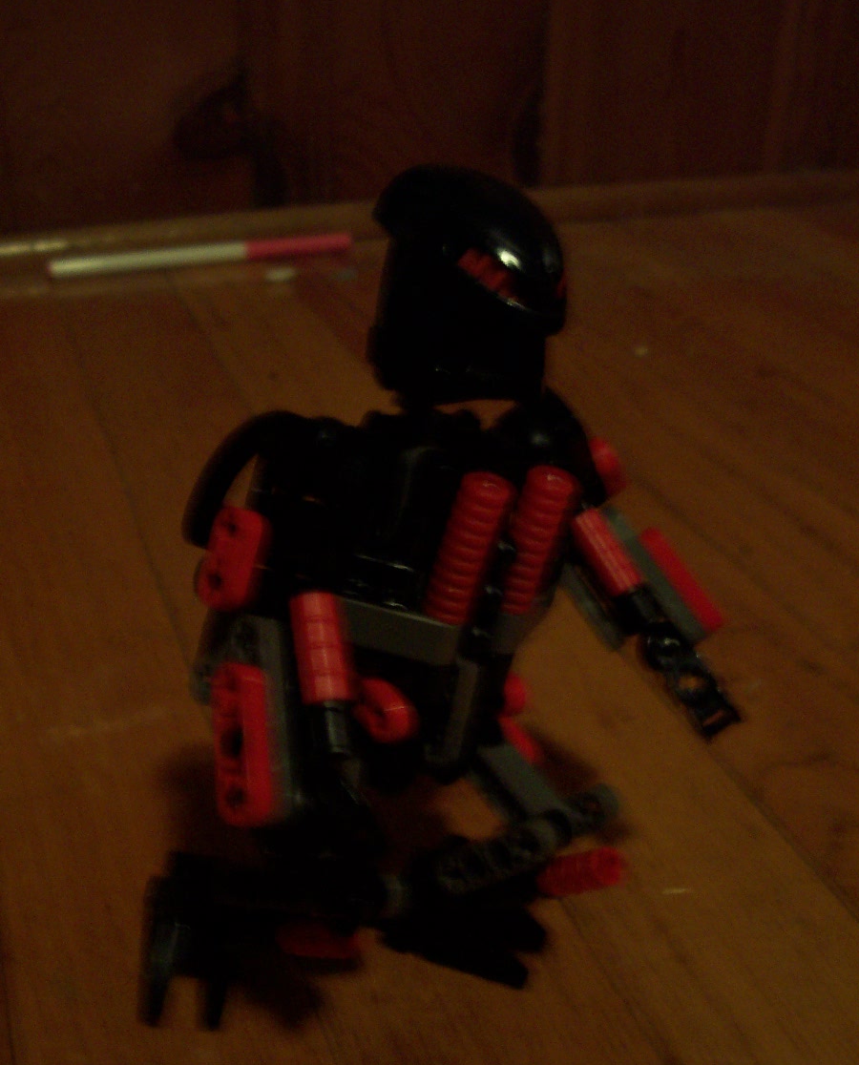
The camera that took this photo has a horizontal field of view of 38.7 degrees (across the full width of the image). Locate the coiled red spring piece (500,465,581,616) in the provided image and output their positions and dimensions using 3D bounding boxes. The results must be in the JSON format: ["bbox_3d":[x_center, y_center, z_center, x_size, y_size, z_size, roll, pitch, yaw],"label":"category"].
[{"bbox_3d":[0.017,0.002,0.197,0.007,0.024,0.007,3,31,-16],"label":"coiled red spring piece"}]

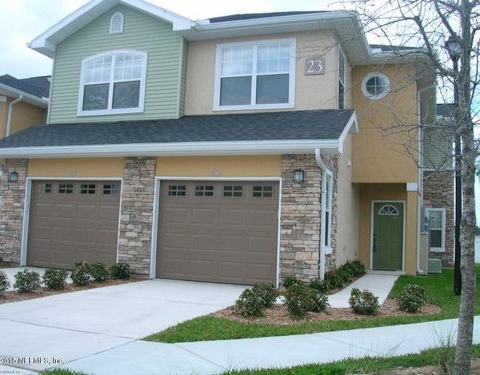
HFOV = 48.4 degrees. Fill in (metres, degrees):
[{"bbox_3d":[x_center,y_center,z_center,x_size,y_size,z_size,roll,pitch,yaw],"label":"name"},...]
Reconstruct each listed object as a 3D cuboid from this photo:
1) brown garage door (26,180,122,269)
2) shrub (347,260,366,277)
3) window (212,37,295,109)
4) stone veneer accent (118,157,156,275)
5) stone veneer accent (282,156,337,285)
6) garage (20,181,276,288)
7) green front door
[{"bbox_3d":[-3.928,0.879,12.508,2.660,2.120,0.130,1,-6,20],"label":"brown garage door"},{"bbox_3d":[3.068,2.095,13.944,0.520,0.440,0.540,1,-6,20],"label":"shrub"},{"bbox_3d":[0.338,-2.710,13.000,2.000,1.750,0.130,1,-6,20],"label":"window"},{"bbox_3d":[-2.211,0.641,11.795,0.780,2.620,0.300,1,-6,20],"label":"stone veneer accent"},{"bbox_3d":[1.463,0.730,11.192,0.860,2.650,1.650,1,-6,20],"label":"stone veneer accent"},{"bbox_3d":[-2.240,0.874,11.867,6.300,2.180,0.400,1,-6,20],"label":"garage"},{"bbox_3d":[4.322,1.418,15.627,0.970,2.040,0.120,1,-6,20],"label":"green front door"}]

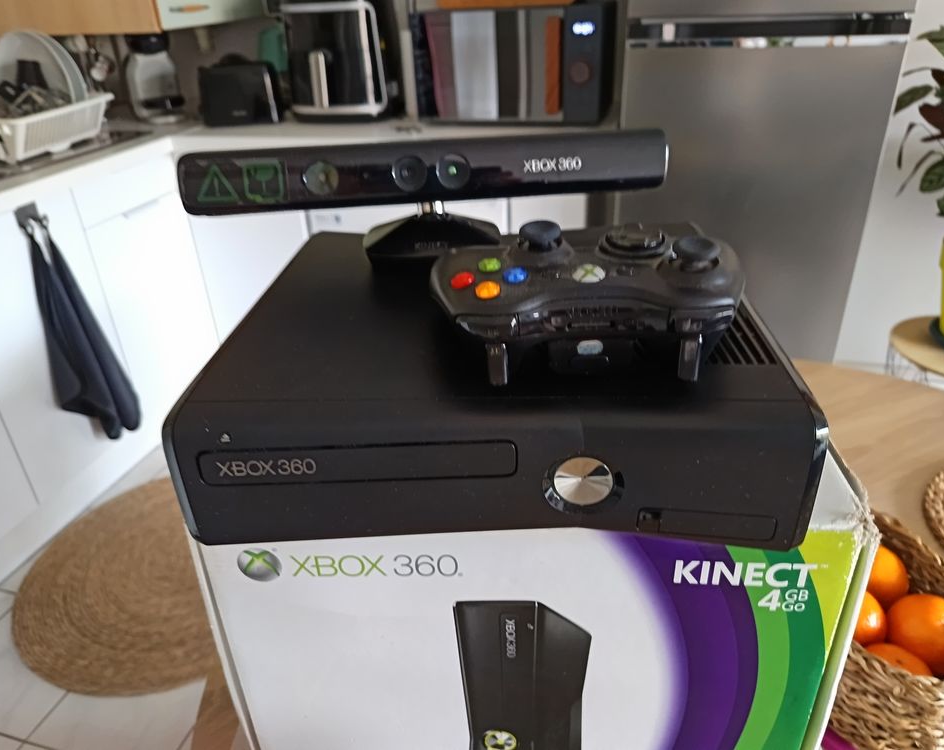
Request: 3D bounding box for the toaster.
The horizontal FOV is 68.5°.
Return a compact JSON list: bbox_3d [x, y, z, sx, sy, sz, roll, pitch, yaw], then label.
[{"bbox_3d":[-0.733,-0.899,2.203,0.240,0.180,0.155,-3,29,-1],"label":"toaster"}]

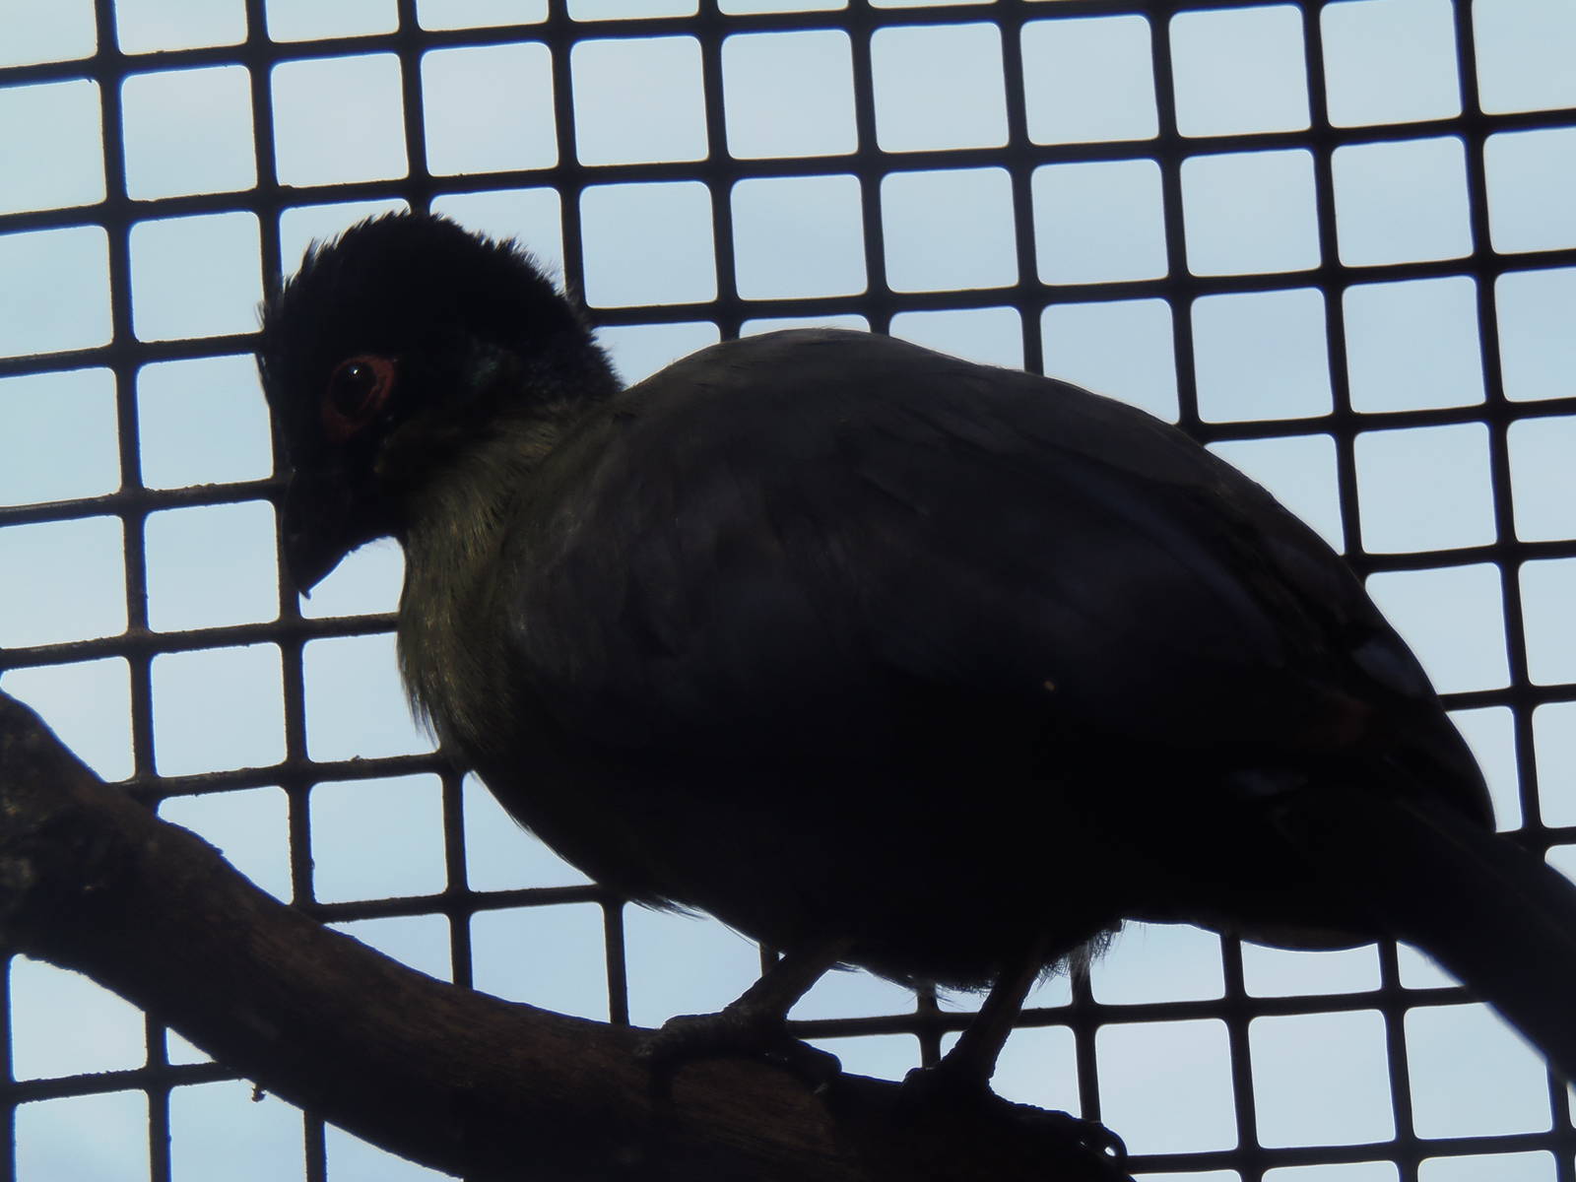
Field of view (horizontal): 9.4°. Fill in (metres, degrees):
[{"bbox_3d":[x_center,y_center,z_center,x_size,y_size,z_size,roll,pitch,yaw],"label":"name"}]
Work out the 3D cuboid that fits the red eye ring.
[{"bbox_3d":[-0.068,-0.031,1.525,0.012,0.014,0.004,-6,-13,6],"label":"red eye ring"}]

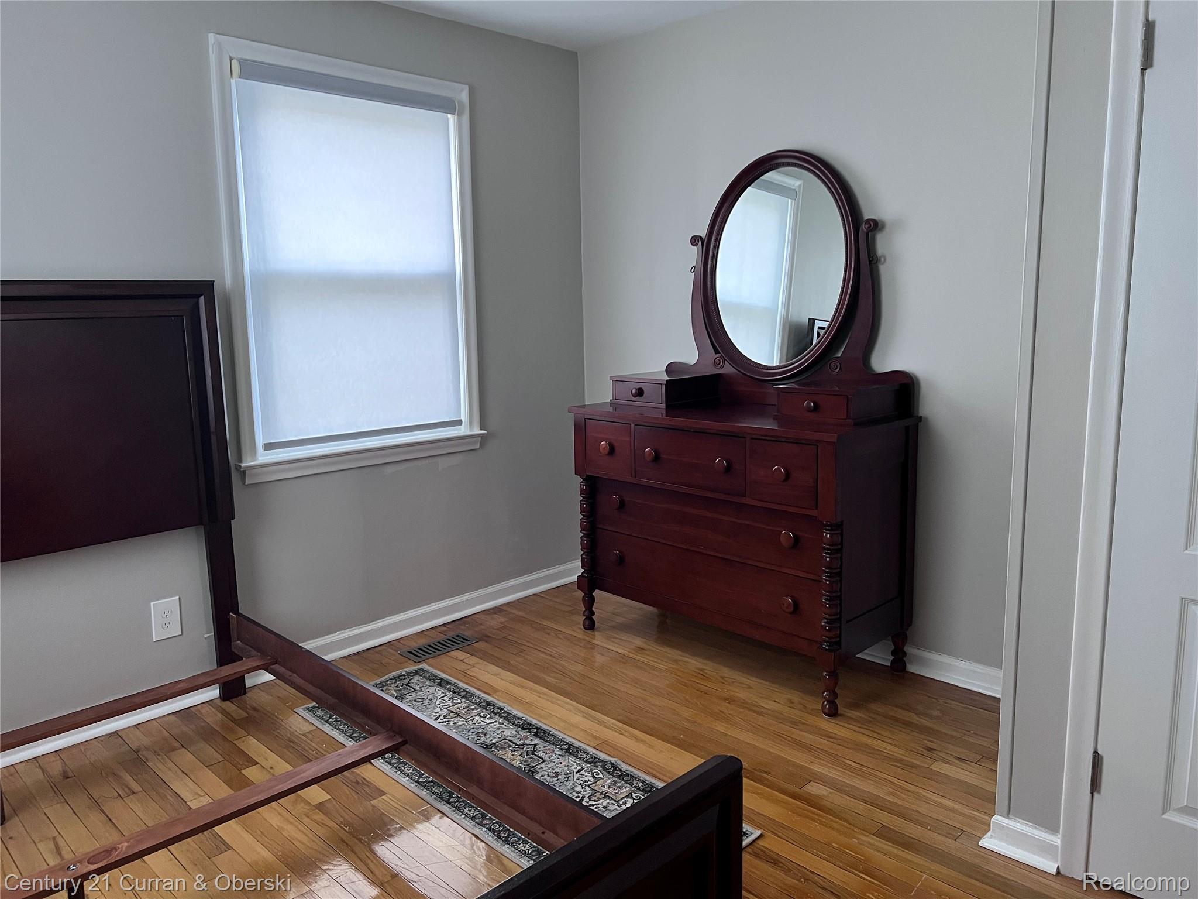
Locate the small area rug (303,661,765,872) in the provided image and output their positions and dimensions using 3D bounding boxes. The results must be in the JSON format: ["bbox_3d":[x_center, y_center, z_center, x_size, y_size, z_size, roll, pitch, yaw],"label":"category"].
[{"bbox_3d":[-0.300,0.908,2.617,0.515,0.010,1.545,-10,12,-43],"label":"small area rug"}]

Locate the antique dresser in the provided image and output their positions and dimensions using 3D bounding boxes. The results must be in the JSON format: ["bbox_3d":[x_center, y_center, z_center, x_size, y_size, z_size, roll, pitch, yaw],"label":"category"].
[{"bbox_3d":[0.490,-0.141,3.288,0.565,1.840,1.175,-10,13,-44],"label":"antique dresser"}]

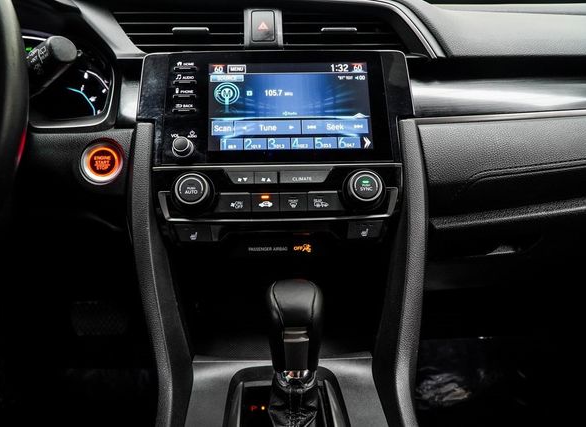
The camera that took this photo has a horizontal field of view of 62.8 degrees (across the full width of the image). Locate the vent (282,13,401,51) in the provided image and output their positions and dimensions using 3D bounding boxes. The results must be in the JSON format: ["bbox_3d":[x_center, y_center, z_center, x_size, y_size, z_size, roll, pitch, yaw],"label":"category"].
[{"bbox_3d":[0.054,-0.193,0.529,0.130,0.046,0.030,-1,-10,-3],"label":"vent"}]

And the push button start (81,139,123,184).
[{"bbox_3d":[-0.195,-0.052,0.499,0.046,0.048,0.015,3,-11,11],"label":"push button start"}]

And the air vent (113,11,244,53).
[{"bbox_3d":[-0.121,-0.190,0.520,0.136,0.045,0.030,-1,-10,-3],"label":"air vent"}]

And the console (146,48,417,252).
[{"bbox_3d":[-0.015,-0.062,0.466,0.253,0.199,0.060,-1,-16,-3],"label":"console"}]

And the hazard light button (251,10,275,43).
[{"bbox_3d":[-0.031,-0.194,0.505,0.025,0.036,0.012,-1,-10,-3],"label":"hazard light button"}]

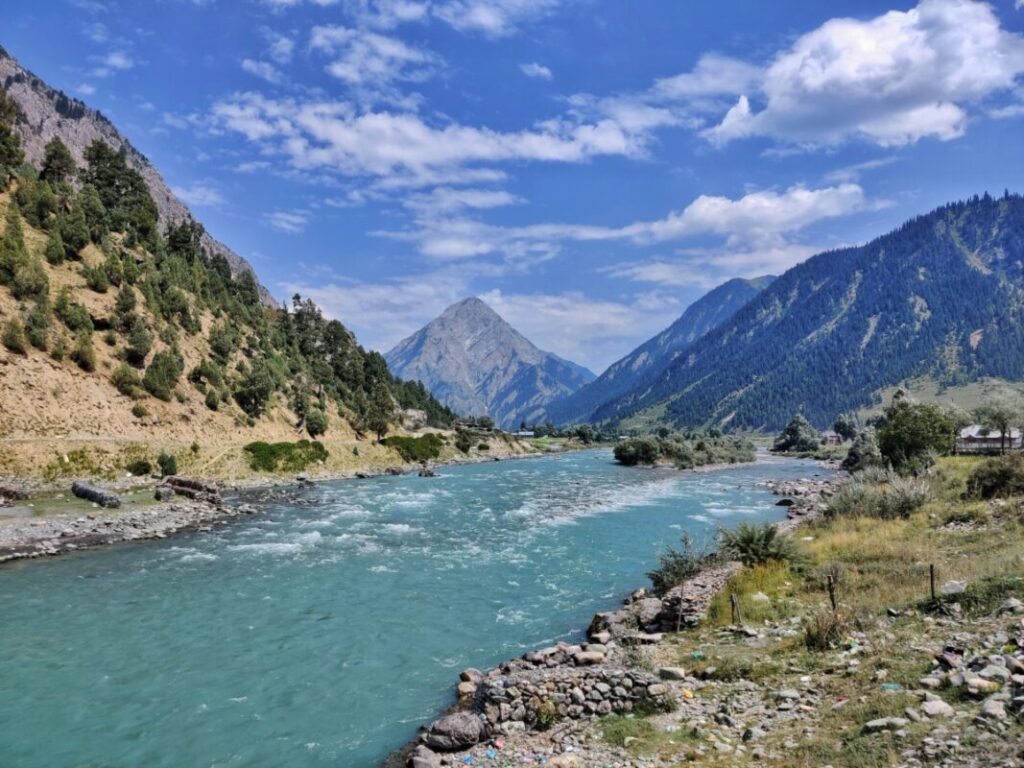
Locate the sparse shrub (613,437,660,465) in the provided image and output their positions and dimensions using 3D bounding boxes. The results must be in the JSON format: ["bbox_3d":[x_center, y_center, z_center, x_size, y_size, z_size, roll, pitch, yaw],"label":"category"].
[{"bbox_3d":[21.527,11.407,137.000,7.829,4.685,7.101,0,-3,0],"label":"sparse shrub"}]

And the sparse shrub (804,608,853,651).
[{"bbox_3d":[6.855,5.318,17.300,1.032,0.794,0.884,0,-3,0],"label":"sparse shrub"}]

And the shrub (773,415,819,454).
[{"bbox_3d":[69.216,12.085,195.000,11.148,9.203,9.546,0,-3,0],"label":"shrub"}]

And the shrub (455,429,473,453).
[{"bbox_3d":[-9.716,11.318,160.000,3.594,4.774,3.606,0,-3,0],"label":"shrub"}]

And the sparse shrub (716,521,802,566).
[{"bbox_3d":[9.023,5.828,29.000,3.011,1.406,2.440,0,-3,0],"label":"sparse shrub"}]

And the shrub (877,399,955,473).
[{"bbox_3d":[47.488,6.061,94.000,9.059,8.579,8.262,0,-3,0],"label":"shrub"}]

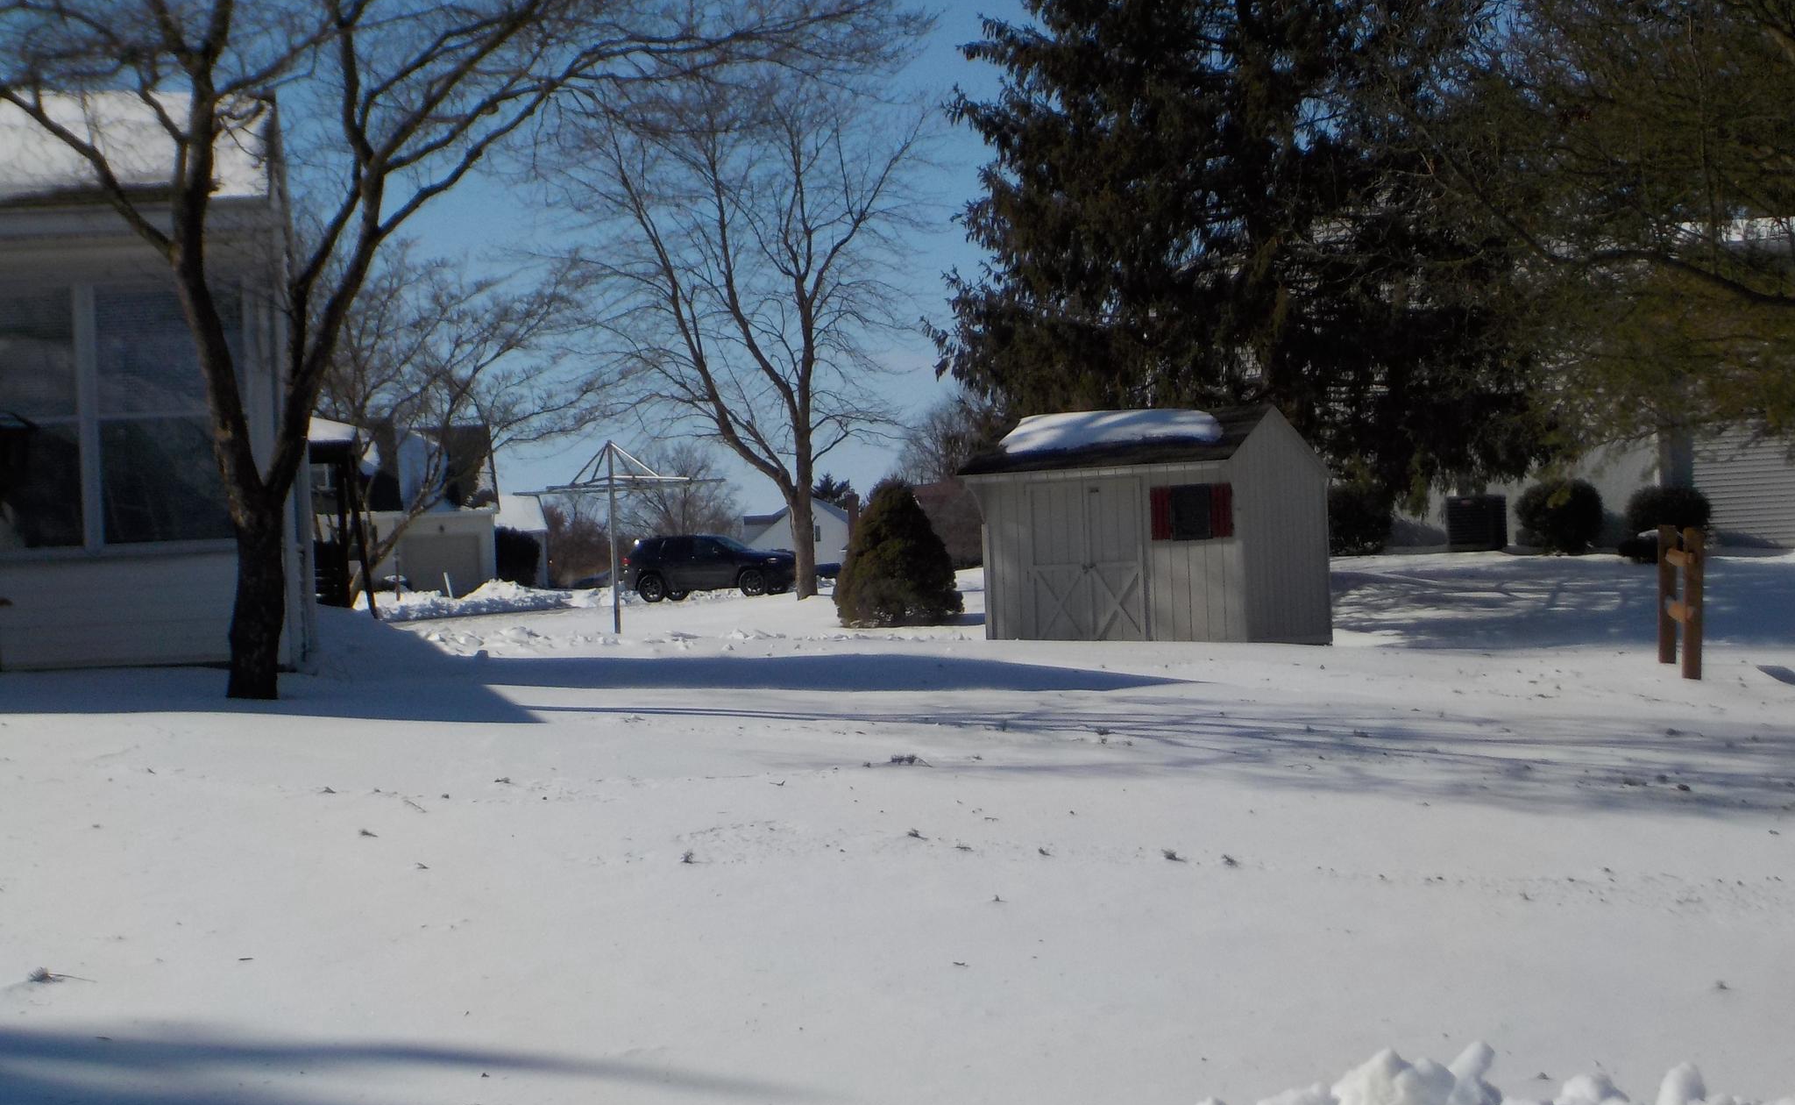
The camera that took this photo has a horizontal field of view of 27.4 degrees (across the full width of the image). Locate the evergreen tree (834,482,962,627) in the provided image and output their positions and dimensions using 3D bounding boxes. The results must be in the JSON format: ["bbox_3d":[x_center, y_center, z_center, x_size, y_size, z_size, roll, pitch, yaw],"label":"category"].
[{"bbox_3d":[0.009,0.026,46.000,1.600,1.800,1.600,-2,0,0],"label":"evergreen tree"}]

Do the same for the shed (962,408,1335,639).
[{"bbox_3d":[2.809,-0.280,40.558,3.150,2.550,2.900,-2,0,28],"label":"shed"}]

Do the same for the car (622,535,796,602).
[{"bbox_3d":[-4.959,0.407,99.000,4.800,1.760,1.930,-2,0,19],"label":"car"}]

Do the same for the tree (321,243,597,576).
[{"bbox_3d":[-7.982,-2.225,66.000,5.500,6.500,5.300,-2,0,0],"label":"tree"}]

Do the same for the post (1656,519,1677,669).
[{"bbox_3d":[5.897,0.328,28.200,0.135,1.050,0.130,0,0,0],"label":"post"}]

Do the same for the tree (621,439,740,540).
[{"bbox_3d":[-9.121,-1.624,155.000,5.100,6.200,5.000,-2,0,0],"label":"tree"}]

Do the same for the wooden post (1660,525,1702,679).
[{"bbox_3d":[5.512,0.355,25.500,0.140,1.060,0.140,0,0,0],"label":"wooden post"}]

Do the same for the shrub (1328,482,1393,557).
[{"bbox_3d":[7.370,-0.537,60.000,1.400,1.200,1.400,-2,0,0],"label":"shrub"}]

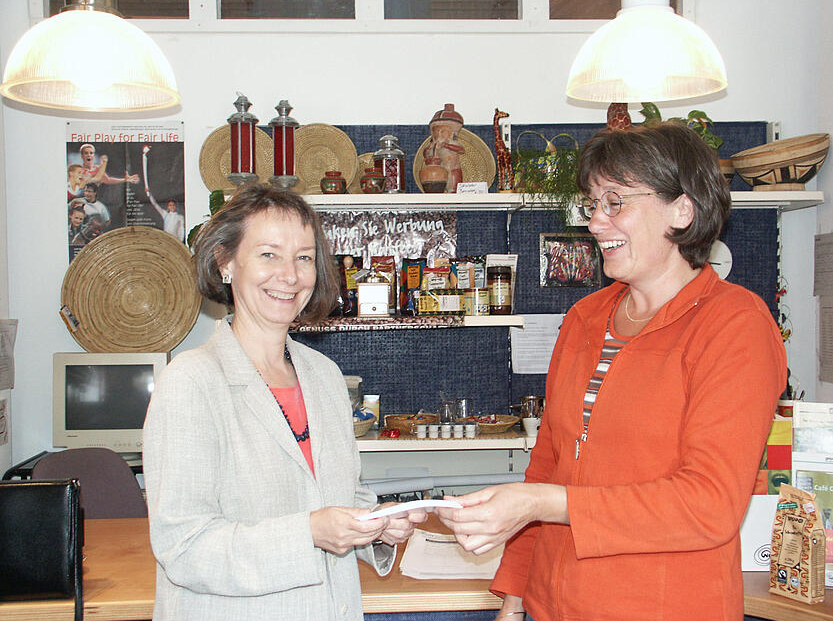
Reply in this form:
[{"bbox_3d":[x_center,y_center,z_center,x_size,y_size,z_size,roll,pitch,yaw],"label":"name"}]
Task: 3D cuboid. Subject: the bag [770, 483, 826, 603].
[{"bbox_3d":[0.680,0.412,1.800,0.051,0.193,0.082,-1,1,-36],"label":"bag"}]

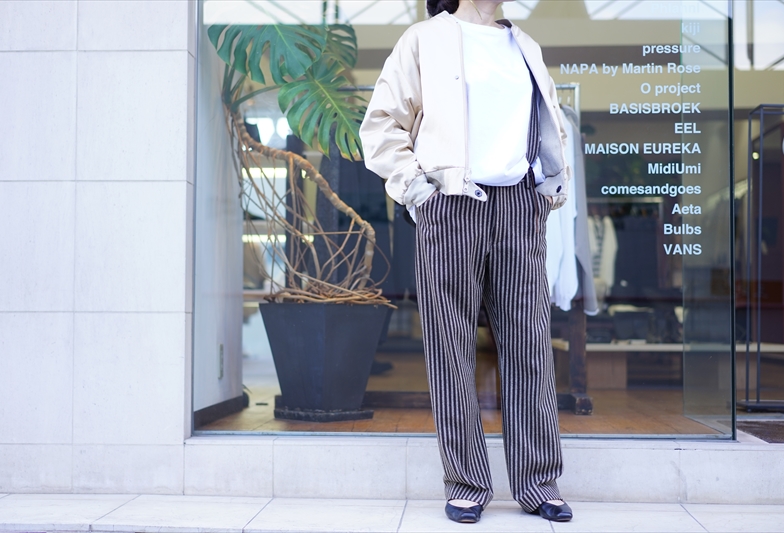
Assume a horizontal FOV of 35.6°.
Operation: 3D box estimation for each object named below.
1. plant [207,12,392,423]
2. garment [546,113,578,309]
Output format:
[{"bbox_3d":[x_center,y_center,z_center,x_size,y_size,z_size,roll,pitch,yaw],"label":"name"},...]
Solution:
[{"bbox_3d":[-0.291,-0.183,4.223,0.600,1.410,0.680,0,-2,3],"label":"plant"},{"bbox_3d":[0.619,-0.224,4.655,0.150,0.790,0.460,0,-2,1],"label":"garment"}]

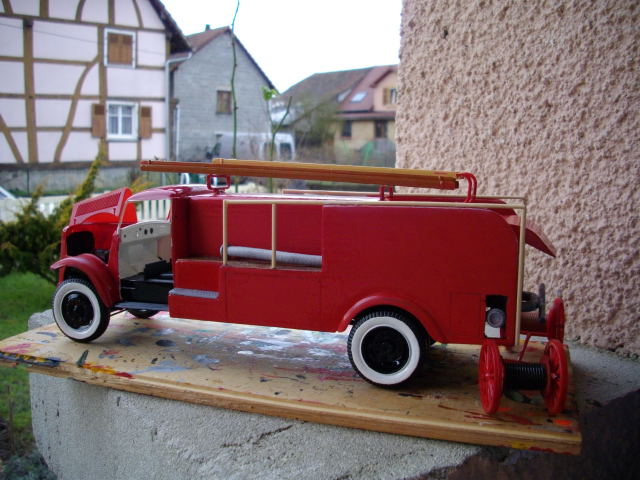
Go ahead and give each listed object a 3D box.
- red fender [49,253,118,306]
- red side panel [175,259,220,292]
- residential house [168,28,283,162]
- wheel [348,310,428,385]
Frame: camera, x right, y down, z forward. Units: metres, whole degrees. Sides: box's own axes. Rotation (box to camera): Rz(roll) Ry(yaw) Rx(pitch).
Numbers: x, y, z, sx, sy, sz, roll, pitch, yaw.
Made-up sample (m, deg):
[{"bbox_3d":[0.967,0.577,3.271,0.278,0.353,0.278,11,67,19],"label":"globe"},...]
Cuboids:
[{"bbox_3d":[-0.285,0.045,0.851,0.091,0.062,0.044,2,6,20],"label":"red fender"},{"bbox_3d":[-0.130,0.038,0.726,0.053,0.033,0.007,4,9,22],"label":"red side panel"},{"bbox_3d":[-7.813,-8.080,40.283,6.694,7.750,8.500,-6,10,-39],"label":"residential house"},{"bbox_3d":[0.063,0.102,0.645,0.075,0.075,0.021,4,9,22],"label":"wheel"}]

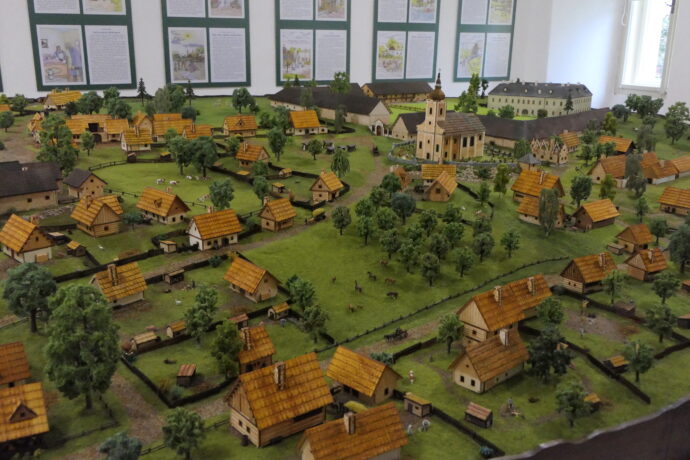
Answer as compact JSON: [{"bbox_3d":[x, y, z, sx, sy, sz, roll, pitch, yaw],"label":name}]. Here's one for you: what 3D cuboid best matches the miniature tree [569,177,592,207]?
[{"bbox_3d":[0.870,-0.134,2.315,0.080,0.116,0.076,8,19,20],"label":"miniature tree"}]

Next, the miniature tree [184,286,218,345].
[{"bbox_3d":[-0.295,0.177,1.281,0.068,0.121,0.064,-3,18,-14],"label":"miniature tree"}]

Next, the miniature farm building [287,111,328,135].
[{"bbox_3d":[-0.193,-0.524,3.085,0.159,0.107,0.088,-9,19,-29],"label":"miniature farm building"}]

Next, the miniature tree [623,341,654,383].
[{"bbox_3d":[0.476,0.214,1.023,0.051,0.073,0.051,1,19,0],"label":"miniature tree"}]

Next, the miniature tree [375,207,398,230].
[{"bbox_3d":[0.123,-0.025,1.874,0.071,0.086,0.071,1,17,0],"label":"miniature tree"}]

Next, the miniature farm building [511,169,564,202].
[{"bbox_3d":[0.591,-0.125,1.934,0.079,0.093,0.127,-13,24,-38],"label":"miniature farm building"}]

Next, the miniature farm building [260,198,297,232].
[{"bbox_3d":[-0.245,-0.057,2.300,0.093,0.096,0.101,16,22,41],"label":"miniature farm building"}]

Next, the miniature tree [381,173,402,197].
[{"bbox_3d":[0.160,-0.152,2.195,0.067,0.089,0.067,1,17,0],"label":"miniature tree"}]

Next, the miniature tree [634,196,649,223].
[{"bbox_3d":[0.963,-0.065,2.054,0.045,0.086,0.045,1,17,0],"label":"miniature tree"}]

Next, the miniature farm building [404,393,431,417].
[{"bbox_3d":[0.122,0.298,1.080,0.043,0.026,0.024,14,22,36],"label":"miniature farm building"}]

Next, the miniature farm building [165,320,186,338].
[{"bbox_3d":[-0.295,0.174,1.116,0.018,0.021,0.030,19,25,41],"label":"miniature farm building"}]

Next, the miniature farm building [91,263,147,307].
[{"bbox_3d":[-0.540,0.118,1.506,0.095,0.089,0.105,-14,23,-39],"label":"miniature farm building"}]

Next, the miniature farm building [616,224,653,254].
[{"bbox_3d":[0.888,0.020,1.932,0.072,0.073,0.073,-7,19,-24],"label":"miniature farm building"}]

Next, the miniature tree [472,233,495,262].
[{"bbox_3d":[0.390,0.051,1.766,0.060,0.084,0.057,5,18,12],"label":"miniature tree"}]

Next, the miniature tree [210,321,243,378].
[{"bbox_3d":[-0.217,0.222,1.158,0.057,0.112,0.054,-2,18,-11],"label":"miniature tree"}]

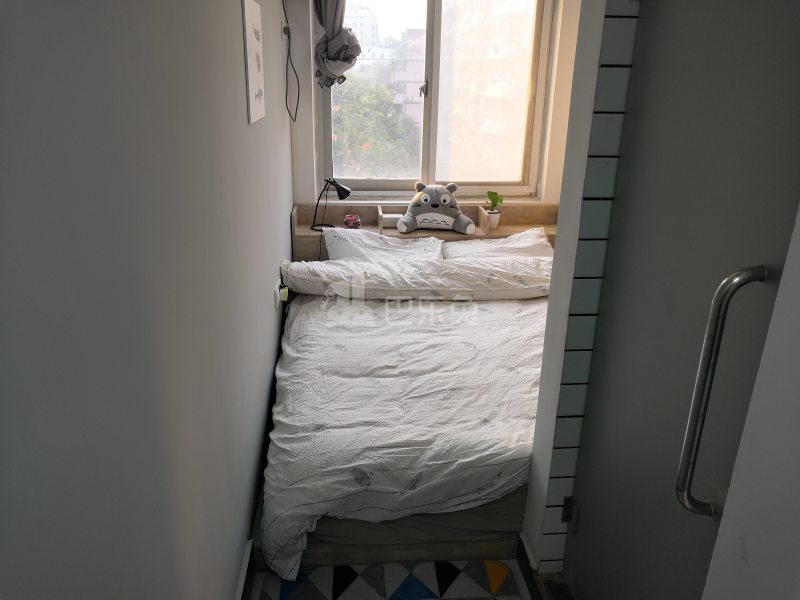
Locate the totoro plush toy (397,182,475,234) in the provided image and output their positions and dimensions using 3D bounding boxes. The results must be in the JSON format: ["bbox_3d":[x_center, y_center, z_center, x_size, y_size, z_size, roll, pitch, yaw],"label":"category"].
[{"bbox_3d":[0.222,-0.570,3.843,0.473,0.297,0.222,2,19,1],"label":"totoro plush toy"}]

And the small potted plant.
[{"bbox_3d":[0.600,-0.570,3.952,0.108,0.239,0.099,-1,19,-5],"label":"small potted plant"}]

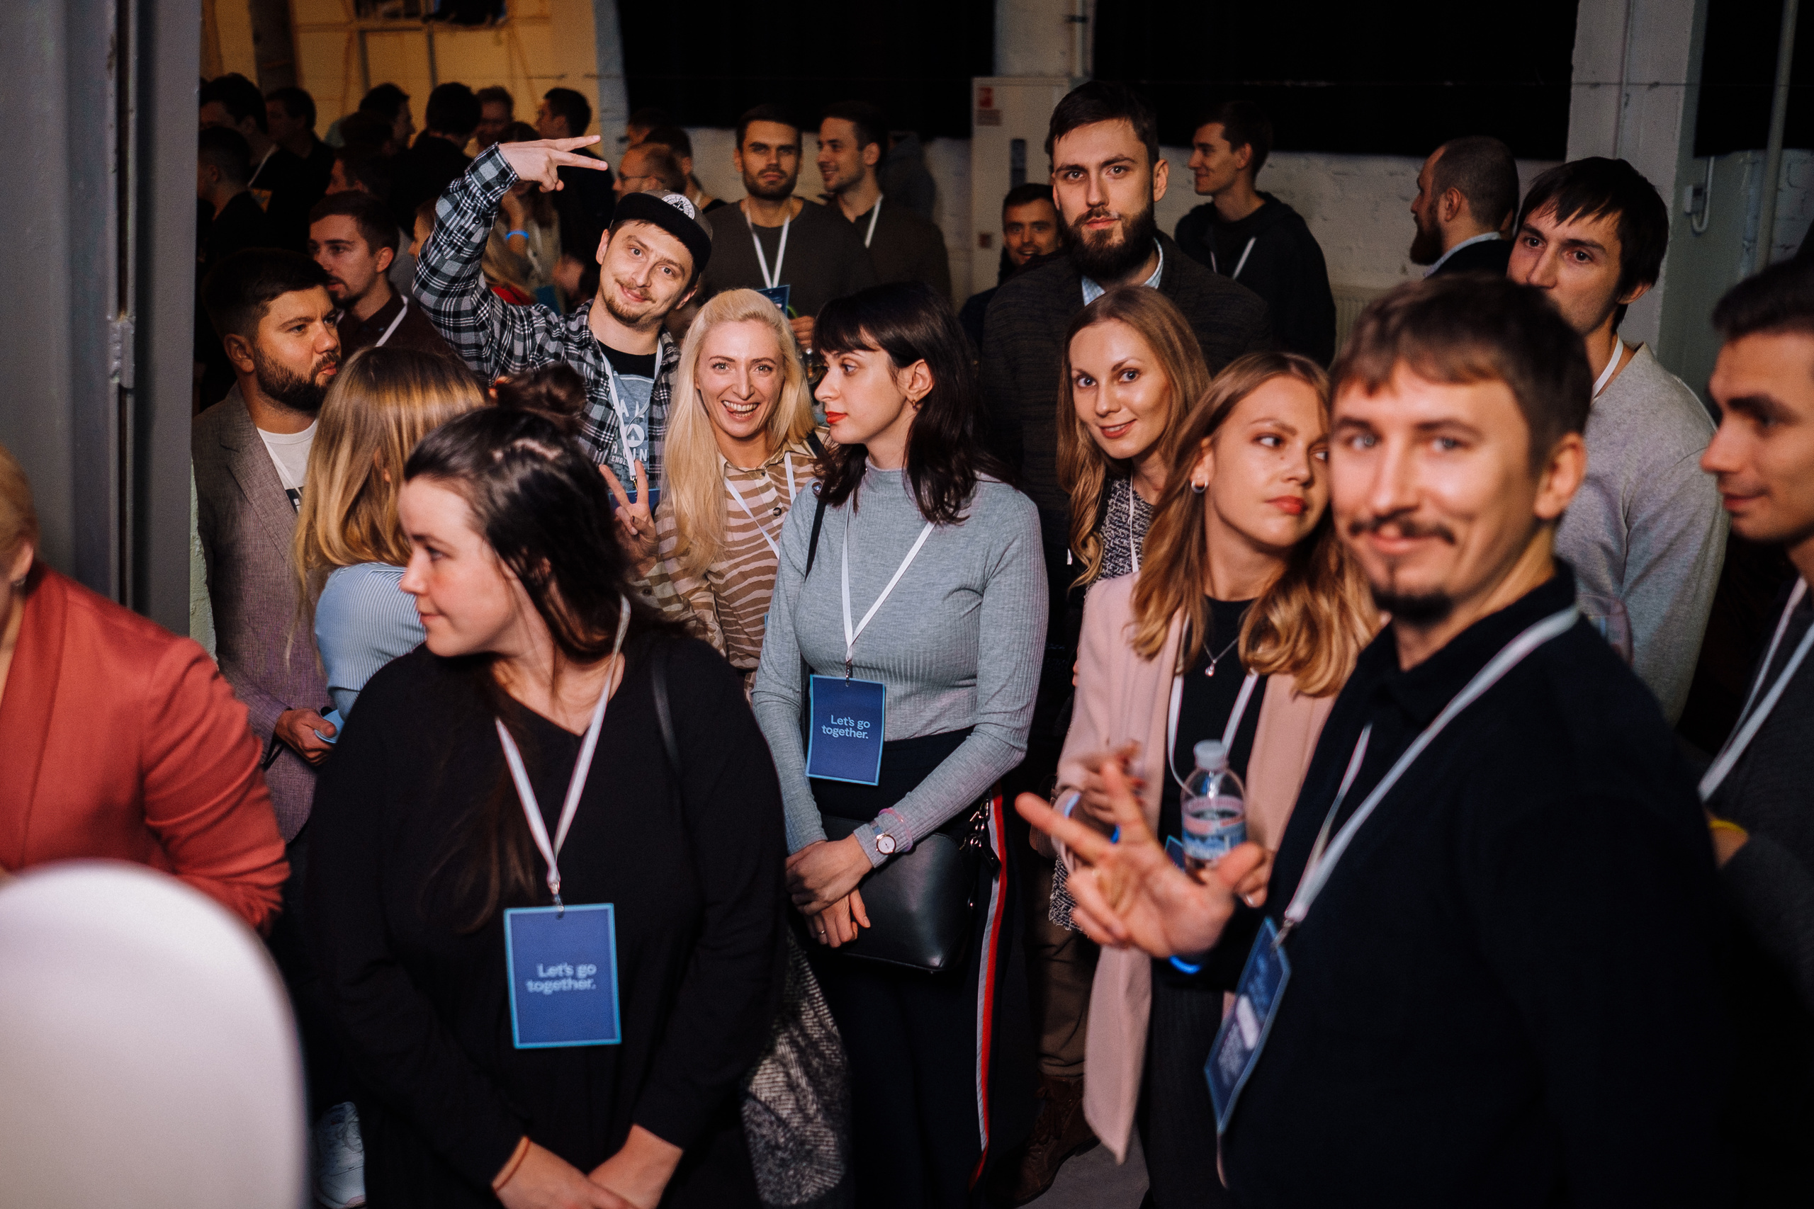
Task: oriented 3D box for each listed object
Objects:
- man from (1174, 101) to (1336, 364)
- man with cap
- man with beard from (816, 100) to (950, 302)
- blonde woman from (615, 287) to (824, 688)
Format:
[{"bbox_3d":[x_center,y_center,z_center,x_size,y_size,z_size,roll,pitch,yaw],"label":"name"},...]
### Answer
[{"bbox_3d":[0.898,-0.436,4.800,0.320,1.790,0.500,-15,22,-40],"label":"man"},{"bbox_3d":[-0.555,0.070,3.185,0.530,1.770,0.400,-3,17,-8],"label":"man with cap"},{"bbox_3d":[-0.102,-0.441,4.818,0.500,1.800,0.320,10,20,30],"label":"man with beard"},{"bbox_3d":[-0.249,0.272,2.839,0.440,1.580,0.360,-1,17,-3],"label":"blonde woman"}]

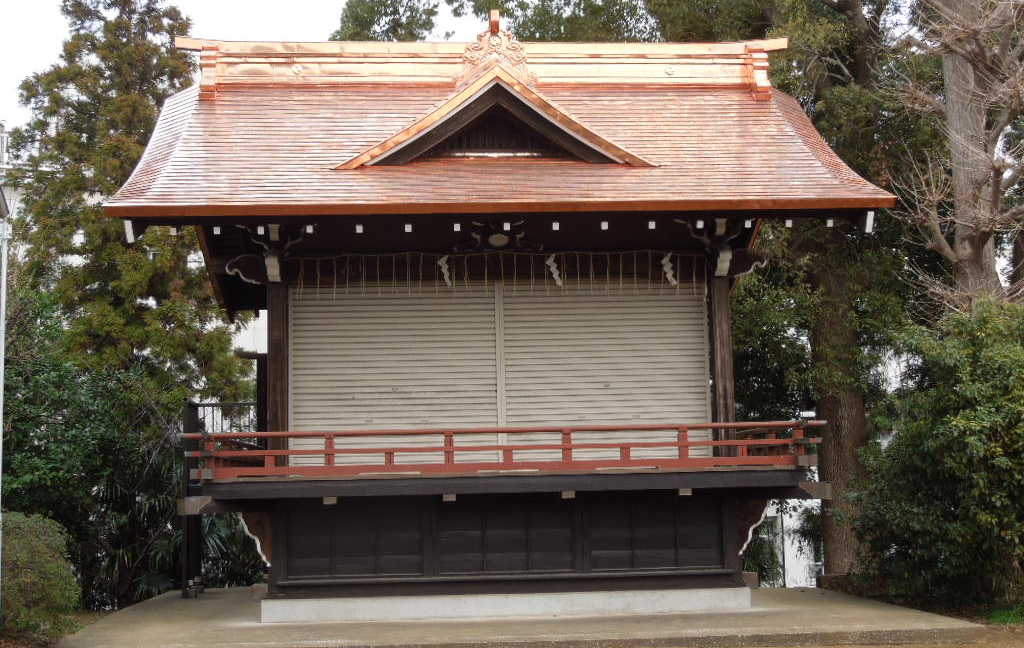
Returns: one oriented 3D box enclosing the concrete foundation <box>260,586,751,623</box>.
[{"bbox_3d":[-0.219,3.386,16.364,5.313,0.234,5.226,-1,-7,-4],"label":"concrete foundation"}]

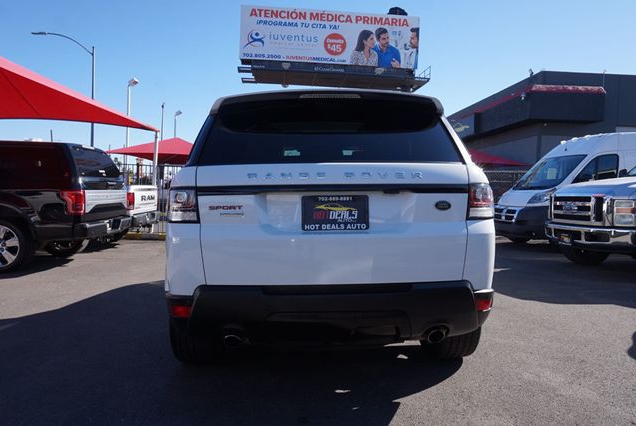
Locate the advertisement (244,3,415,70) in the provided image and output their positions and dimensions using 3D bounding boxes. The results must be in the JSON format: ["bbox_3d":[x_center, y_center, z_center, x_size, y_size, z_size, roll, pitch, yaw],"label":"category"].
[{"bbox_3d":[0.963,-14.323,34.800,14.600,4.270,0.400,2,2,-3],"label":"advertisement"}]

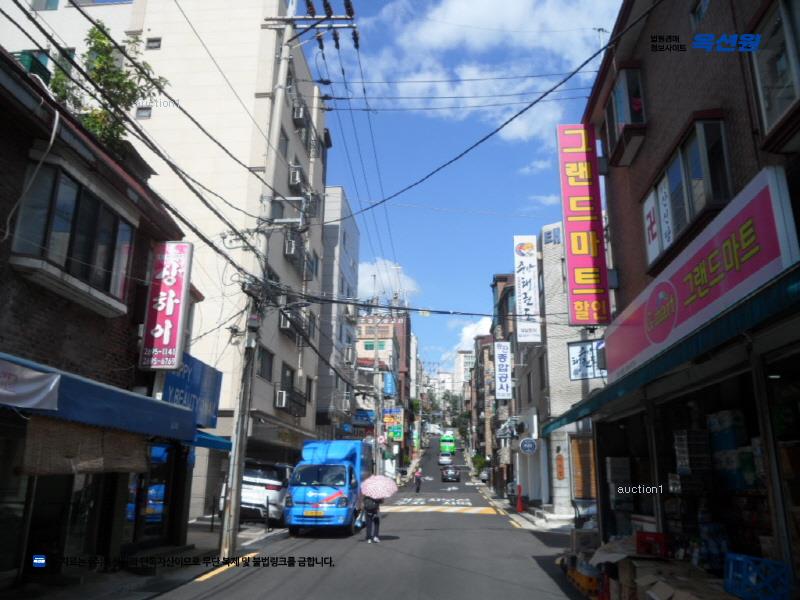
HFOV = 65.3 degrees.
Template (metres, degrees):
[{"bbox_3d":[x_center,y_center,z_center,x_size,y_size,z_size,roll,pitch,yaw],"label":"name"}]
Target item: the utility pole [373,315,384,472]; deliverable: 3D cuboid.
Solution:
[{"bbox_3d":[-1.384,6.272,39.755,0.380,12.000,0.380,-1,-16,5],"label":"utility pole"}]

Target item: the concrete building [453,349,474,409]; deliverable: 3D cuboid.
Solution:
[{"bbox_3d":[24.233,29.768,224.212,11.000,23.000,10.000,-1,-16,5],"label":"concrete building"}]

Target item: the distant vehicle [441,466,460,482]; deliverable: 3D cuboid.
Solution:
[{"bbox_3d":[5.213,17.563,63.357,1.850,1.470,4.750,-1,-13,5],"label":"distant vehicle"}]

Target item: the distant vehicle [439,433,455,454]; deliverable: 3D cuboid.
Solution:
[{"bbox_3d":[7.540,22.469,97.288,2.100,2.800,7.100,-1,-9,6],"label":"distant vehicle"}]

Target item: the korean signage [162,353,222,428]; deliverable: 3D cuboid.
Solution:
[{"bbox_3d":[-4.250,1.857,12.774,0.200,1.280,2.900,-1,-16,5],"label":"korean signage"}]

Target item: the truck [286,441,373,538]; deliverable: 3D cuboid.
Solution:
[{"bbox_3d":[-1.972,5.520,18.628,1.800,2.530,4.950,-1,-16,5],"label":"truck"}]

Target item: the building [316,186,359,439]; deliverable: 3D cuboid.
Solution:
[{"bbox_3d":[-7.831,2.864,36.376,9.600,16.800,7.200,-1,-16,5],"label":"building"}]

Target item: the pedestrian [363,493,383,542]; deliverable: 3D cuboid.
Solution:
[{"bbox_3d":[-0.689,5.121,15.438,0.500,1.600,0.380,-1,-16,5],"label":"pedestrian"}]

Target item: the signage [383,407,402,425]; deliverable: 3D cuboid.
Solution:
[{"bbox_3d":[-0.556,9.181,49.601,1.550,1.420,0.200,-1,-16,5],"label":"signage"}]

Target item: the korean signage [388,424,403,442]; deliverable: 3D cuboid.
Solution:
[{"bbox_3d":[-0.355,10.526,49.200,1.150,1.400,0.200,-1,-16,5],"label":"korean signage"}]

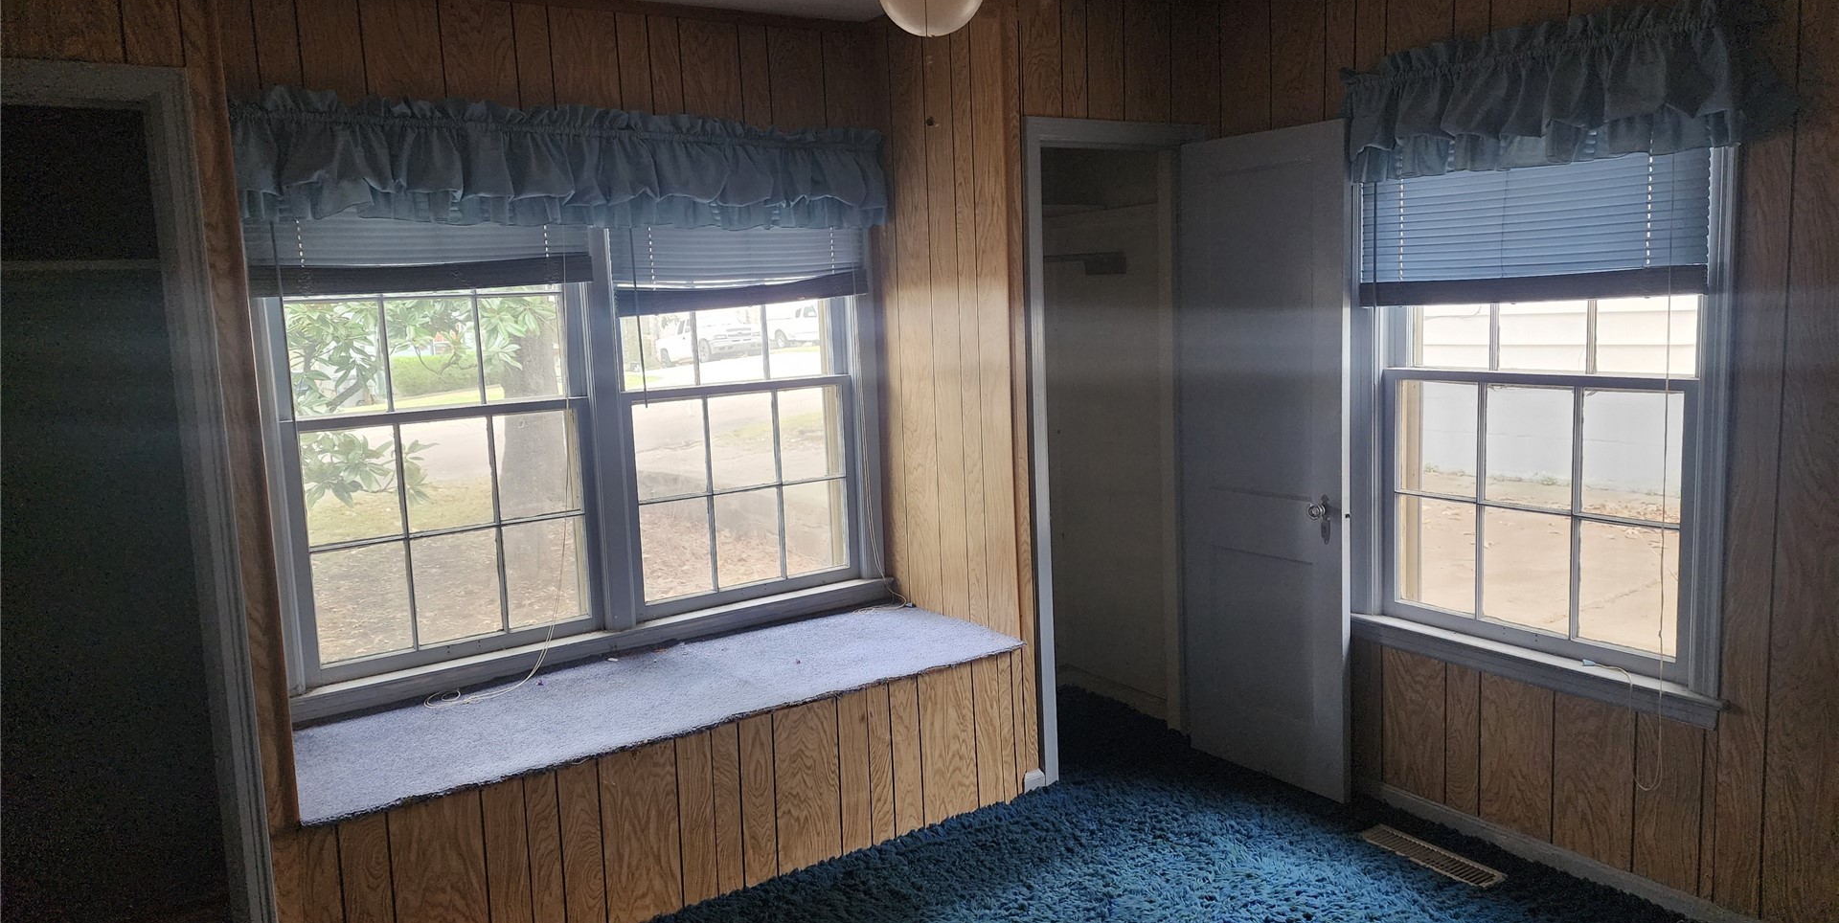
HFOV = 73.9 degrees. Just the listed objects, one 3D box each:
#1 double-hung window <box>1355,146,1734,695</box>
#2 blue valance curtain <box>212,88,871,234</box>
[{"bbox_3d":[1.532,-0.219,3.098,0.098,1.451,0.975,-8,9,-34],"label":"double-hung window"},{"bbox_3d":[-0.931,-0.849,3.531,1.952,0.350,0.138,-8,9,-34],"label":"blue valance curtain"}]

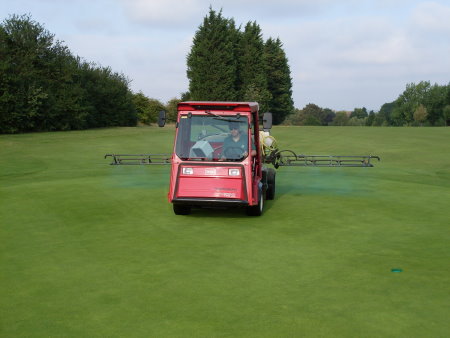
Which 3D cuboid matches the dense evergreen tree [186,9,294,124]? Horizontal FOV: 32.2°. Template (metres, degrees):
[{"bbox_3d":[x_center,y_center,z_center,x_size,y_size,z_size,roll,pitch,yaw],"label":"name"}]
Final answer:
[{"bbox_3d":[1.390,-9.149,70.000,9.500,10.500,7.200,0,3,0],"label":"dense evergreen tree"}]

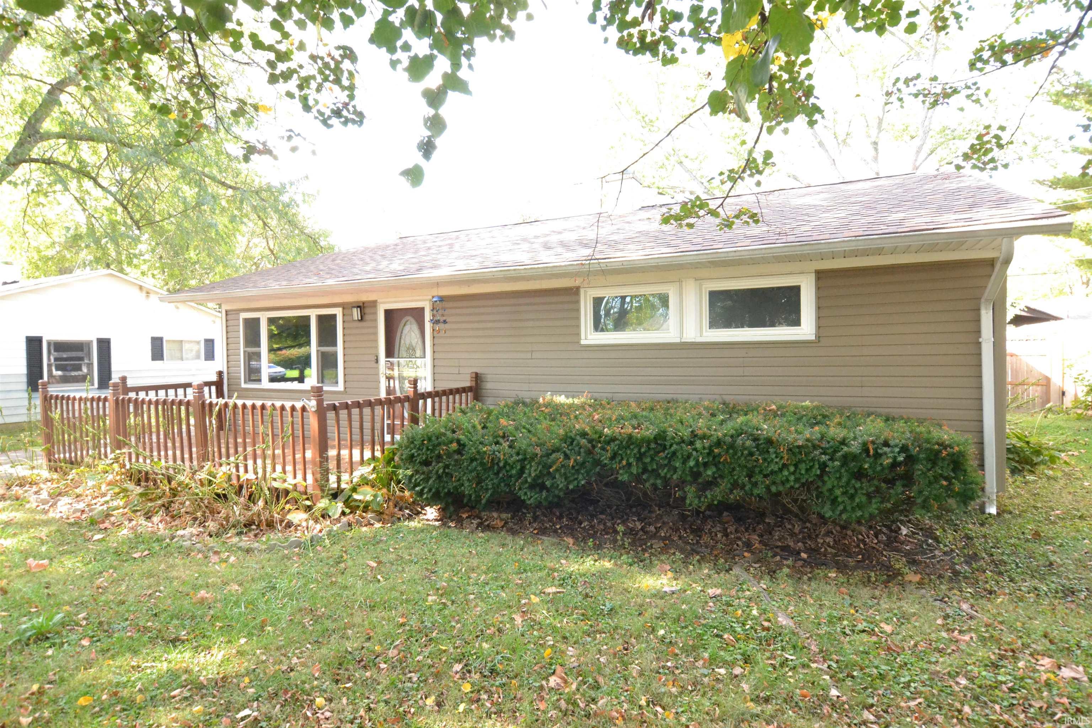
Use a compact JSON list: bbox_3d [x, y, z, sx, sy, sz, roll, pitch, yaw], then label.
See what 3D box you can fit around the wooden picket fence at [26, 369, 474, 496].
[{"bbox_3d":[-4.148,0.761,7.880,5.750,1.190,3.020,0,2,24],"label":"wooden picket fence"}]

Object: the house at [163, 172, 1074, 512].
[{"bbox_3d":[0.375,-0.745,10.891,12.780,4.220,7.700,0,2,24],"label":"house"}]

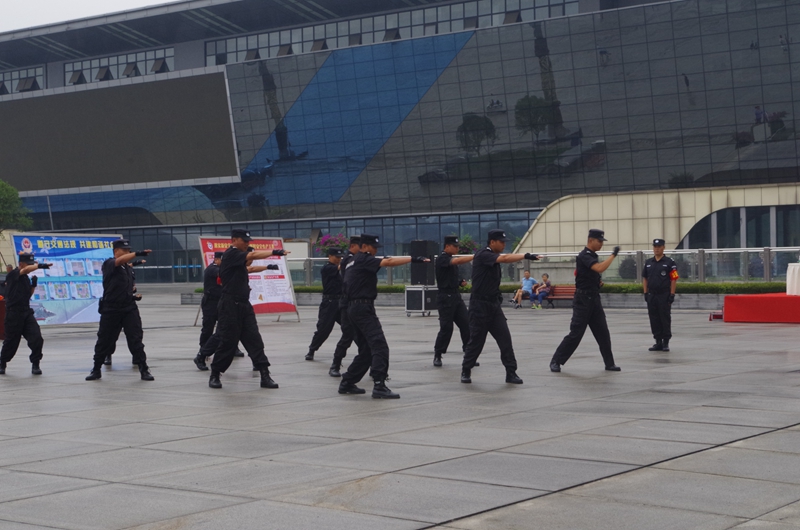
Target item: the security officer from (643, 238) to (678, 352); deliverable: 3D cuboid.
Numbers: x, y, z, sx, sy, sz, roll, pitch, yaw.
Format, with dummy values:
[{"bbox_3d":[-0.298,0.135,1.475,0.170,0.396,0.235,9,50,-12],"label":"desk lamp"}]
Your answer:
[{"bbox_3d":[4.190,0.480,21.400,0.570,1.770,0.360,-1,0,22],"label":"security officer"}]

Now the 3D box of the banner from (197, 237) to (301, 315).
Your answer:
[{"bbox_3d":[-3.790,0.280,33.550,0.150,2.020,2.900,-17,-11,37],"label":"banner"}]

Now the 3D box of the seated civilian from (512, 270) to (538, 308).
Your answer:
[{"bbox_3d":[4.240,0.840,45.100,0.600,1.280,0.850,-1,0,35],"label":"seated civilian"}]

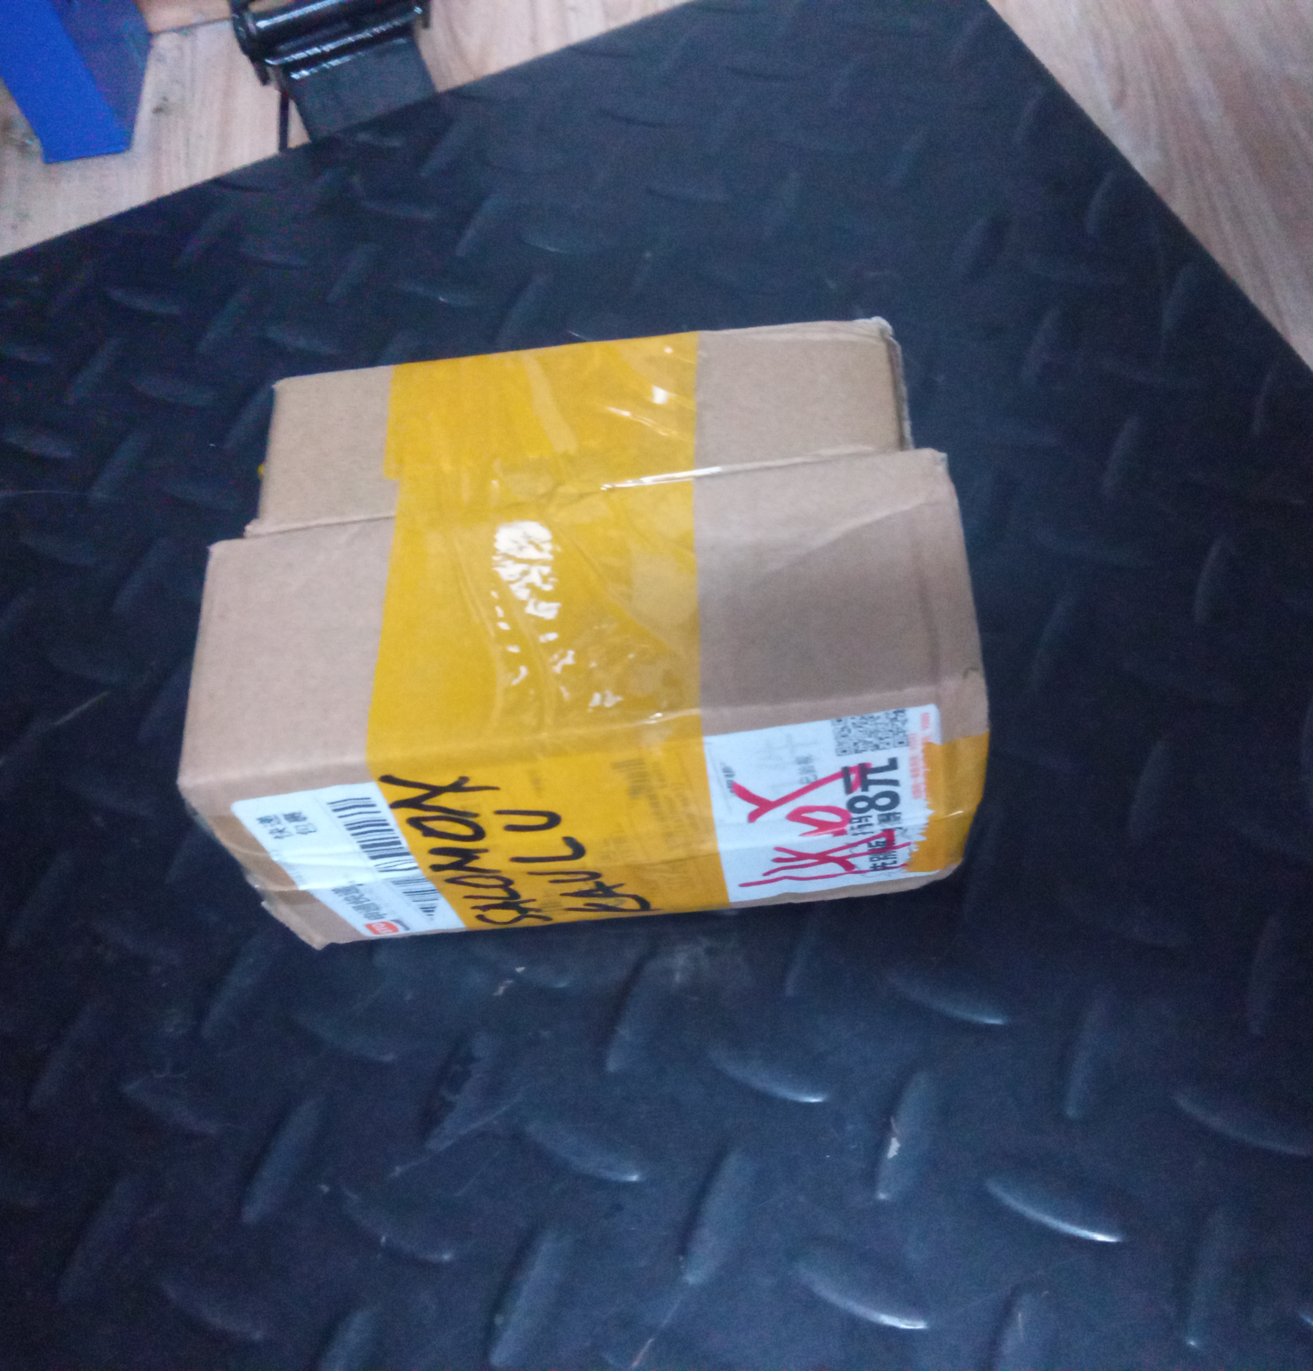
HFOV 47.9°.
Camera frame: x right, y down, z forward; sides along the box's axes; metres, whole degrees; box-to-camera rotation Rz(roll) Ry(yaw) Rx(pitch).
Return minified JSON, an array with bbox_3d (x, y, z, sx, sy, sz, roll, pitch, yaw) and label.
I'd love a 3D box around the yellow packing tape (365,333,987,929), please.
[{"bbox_3d":[0.004,-0.013,0.334,0.116,0.087,0.098,-6,58,2],"label":"yellow packing tape"}]

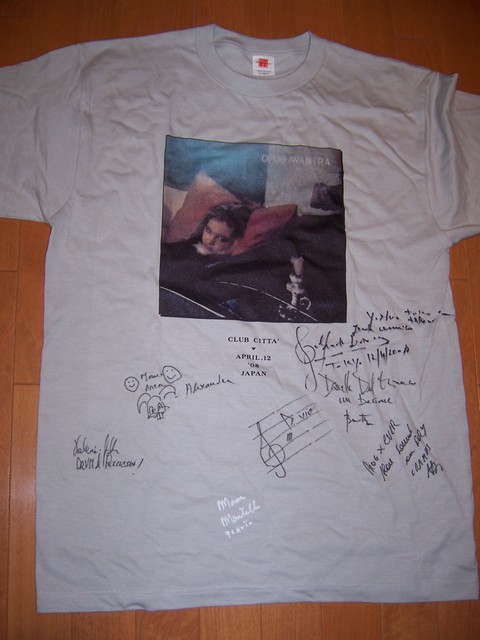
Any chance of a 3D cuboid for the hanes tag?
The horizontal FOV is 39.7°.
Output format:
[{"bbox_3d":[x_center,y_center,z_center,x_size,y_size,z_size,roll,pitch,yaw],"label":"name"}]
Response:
[{"bbox_3d":[0.035,-0.363,0.953,0.032,0.002,0.031,0,79,-6],"label":"hanes tag"}]

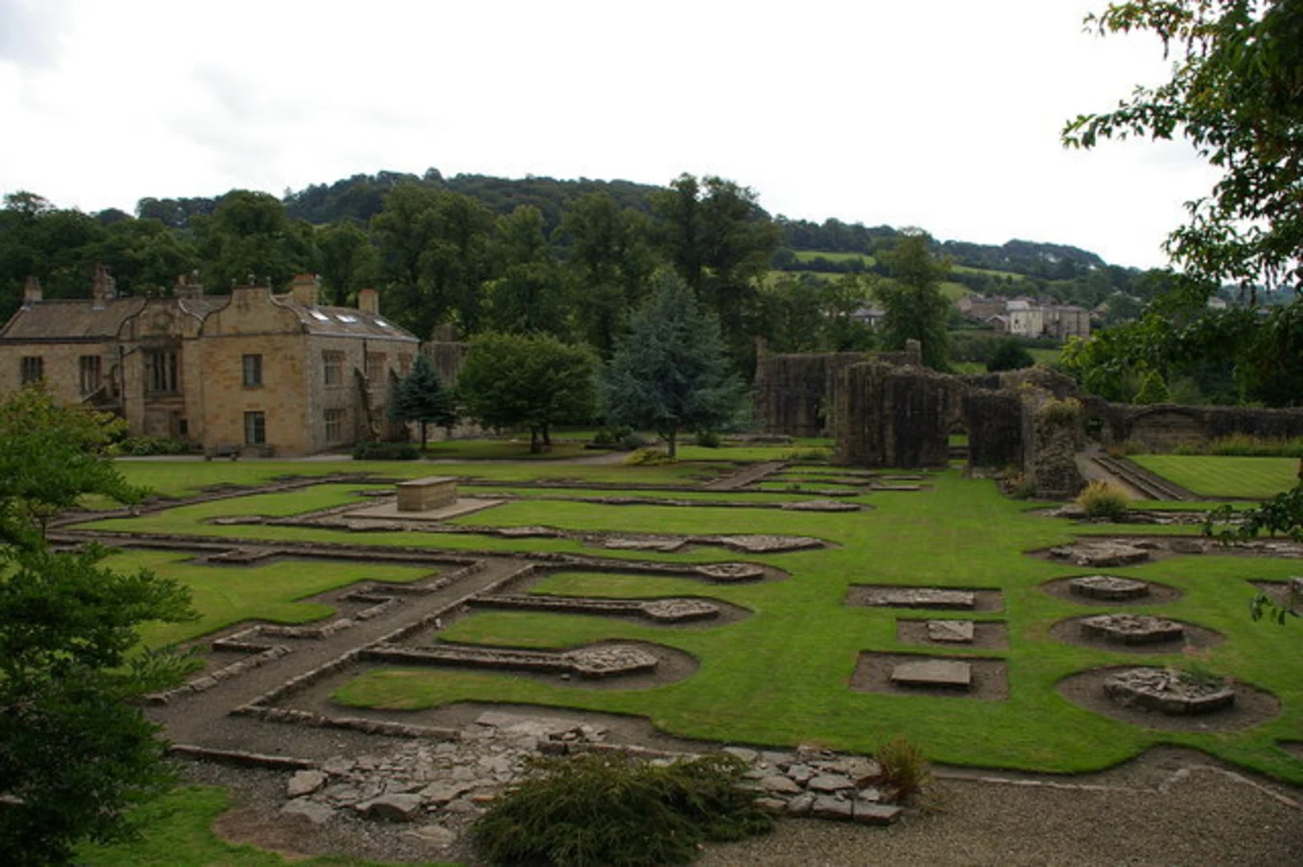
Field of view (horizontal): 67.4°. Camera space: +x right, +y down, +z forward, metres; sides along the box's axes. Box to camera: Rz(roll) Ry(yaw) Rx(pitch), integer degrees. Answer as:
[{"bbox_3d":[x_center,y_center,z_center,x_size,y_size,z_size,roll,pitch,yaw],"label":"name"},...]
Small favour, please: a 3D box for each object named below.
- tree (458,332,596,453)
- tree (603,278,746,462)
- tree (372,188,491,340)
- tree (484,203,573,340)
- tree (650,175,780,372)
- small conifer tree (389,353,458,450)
[{"bbox_3d":[-8.110,-2.660,63.410,8.970,7.800,8.520,-1,4,0],"label":"tree"},{"bbox_3d":[1.200,-4.020,59.000,8.730,10.860,8.550,-1,4,0],"label":"tree"},{"bbox_3d":[-23.180,-12.970,102.180,12.620,25.770,11.990,-1,4,0],"label":"tree"},{"bbox_3d":[-13.570,-12.430,105.230,9.740,24.070,9.740,-1,4,0],"label":"tree"},{"bbox_3d":[6.290,-13.020,98.180,12.940,25.670,12.300,-1,4,0],"label":"tree"},{"bbox_3d":[-15.820,-2.220,67.520,4.630,6.580,4.630,-1,4,0],"label":"small conifer tree"}]

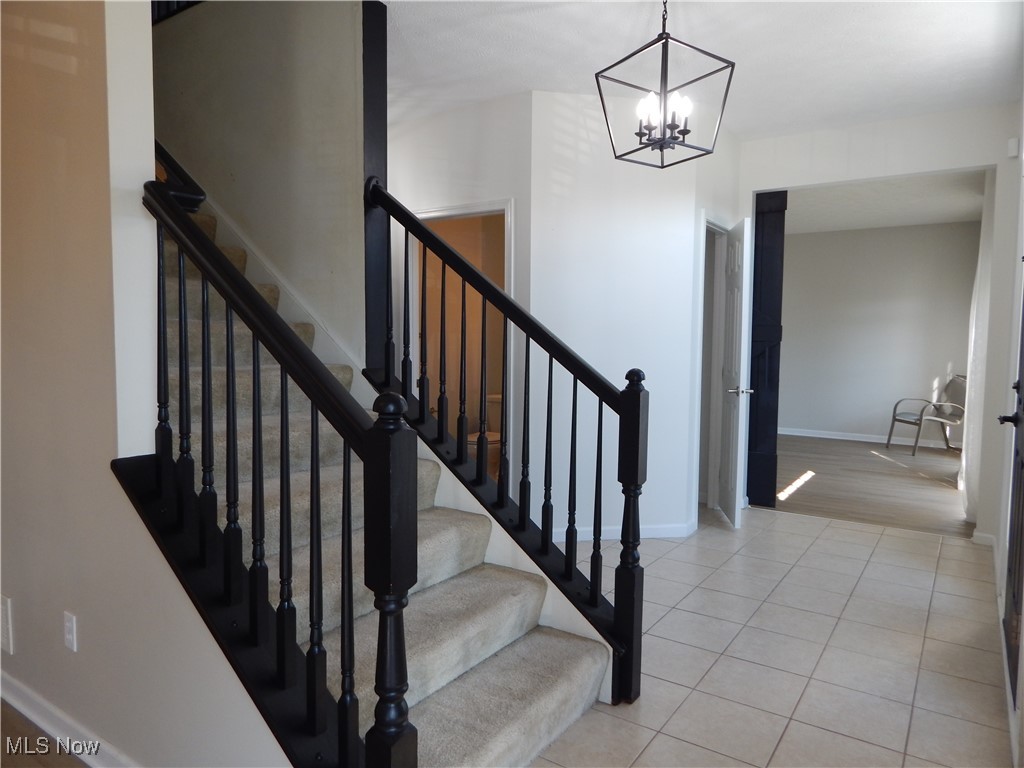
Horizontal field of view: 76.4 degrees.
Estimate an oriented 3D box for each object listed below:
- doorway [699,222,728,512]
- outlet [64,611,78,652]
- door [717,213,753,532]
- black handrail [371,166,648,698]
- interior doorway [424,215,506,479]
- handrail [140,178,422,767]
[{"bbox_3d":[1.391,-0.068,4.558,0.120,2.040,0.670,3,4,35],"label":"doorway"},{"bbox_3d":[-1.292,0.724,1.902,0.073,0.113,0.010,3,4,35],"label":"outlet"},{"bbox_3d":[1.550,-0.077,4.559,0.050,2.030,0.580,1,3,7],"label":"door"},{"bbox_3d":[-0.092,0.086,2.551,1.310,1.950,0.110,3,4,35],"label":"black handrail"},{"bbox_3d":[-0.310,-0.062,4.312,0.740,2.040,0.120,3,4,35],"label":"interior doorway"},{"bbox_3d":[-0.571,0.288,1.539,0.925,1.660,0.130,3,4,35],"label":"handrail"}]

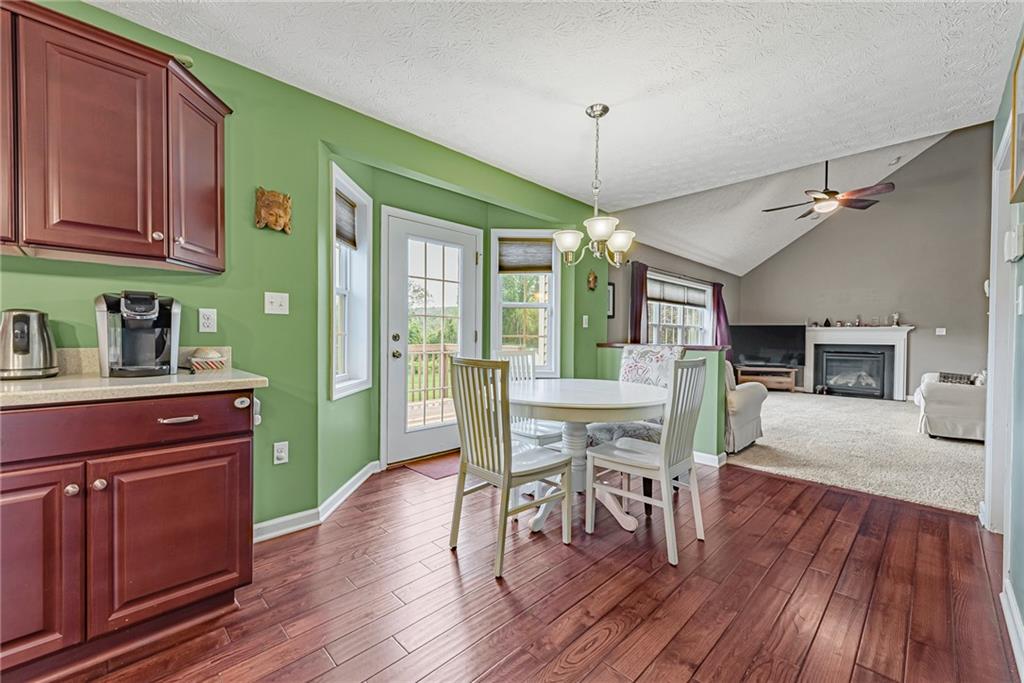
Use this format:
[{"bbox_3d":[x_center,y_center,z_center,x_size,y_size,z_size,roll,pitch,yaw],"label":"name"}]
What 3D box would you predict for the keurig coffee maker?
[{"bbox_3d":[-1.526,-0.030,1.639,0.250,0.337,0.290,0,1,-43],"label":"keurig coffee maker"}]

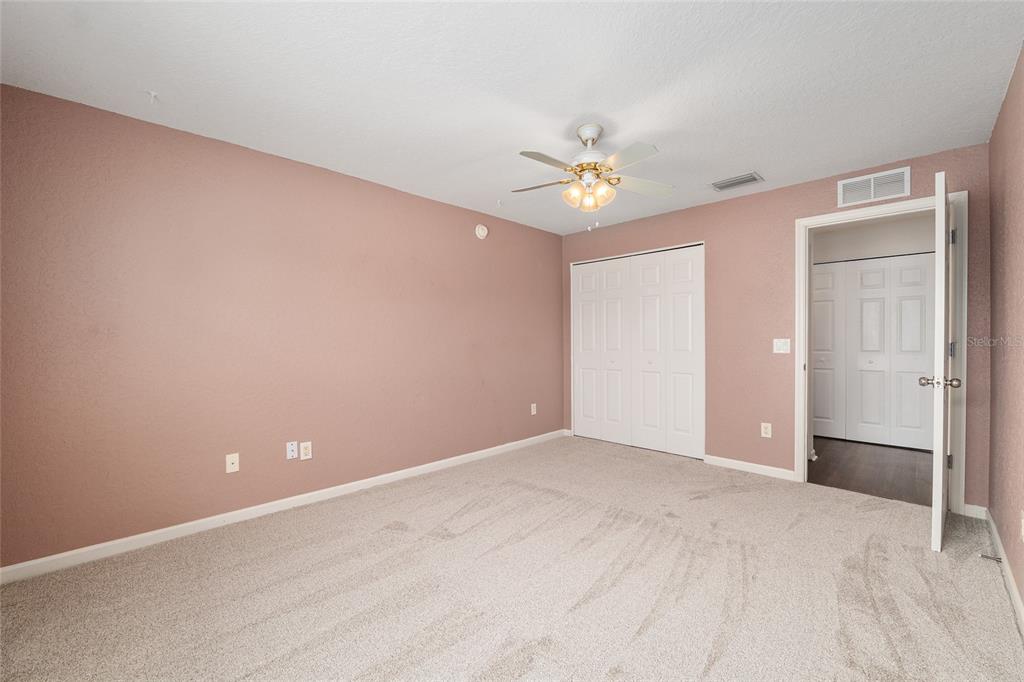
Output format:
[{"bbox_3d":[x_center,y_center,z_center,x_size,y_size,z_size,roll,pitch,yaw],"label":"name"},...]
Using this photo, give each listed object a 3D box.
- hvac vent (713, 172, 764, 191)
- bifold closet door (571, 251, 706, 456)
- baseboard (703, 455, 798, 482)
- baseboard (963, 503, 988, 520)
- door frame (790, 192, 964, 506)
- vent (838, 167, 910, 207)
[{"bbox_3d":[1.799,-1.269,3.196,0.260,0.020,0.349,0,0,-44],"label":"hvac vent"},{"bbox_3d":[1.306,0.114,4.362,0.040,2.065,1.539,0,0,-44],"label":"bifold closet door"},{"bbox_3d":[2.069,1.112,3.514,0.015,0.082,0.704,0,0,-44],"label":"baseboard"},{"bbox_3d":[2.991,1.103,2.564,0.015,0.079,0.101,0,0,-44],"label":"baseboard"},{"bbox_3d":[2.681,0.085,2.962,0.138,2.128,0.921,0,0,-44],"label":"door frame"},{"bbox_3d":[2.637,-1.118,2.911,0.023,0.201,0.393,0,0,-44],"label":"vent"}]

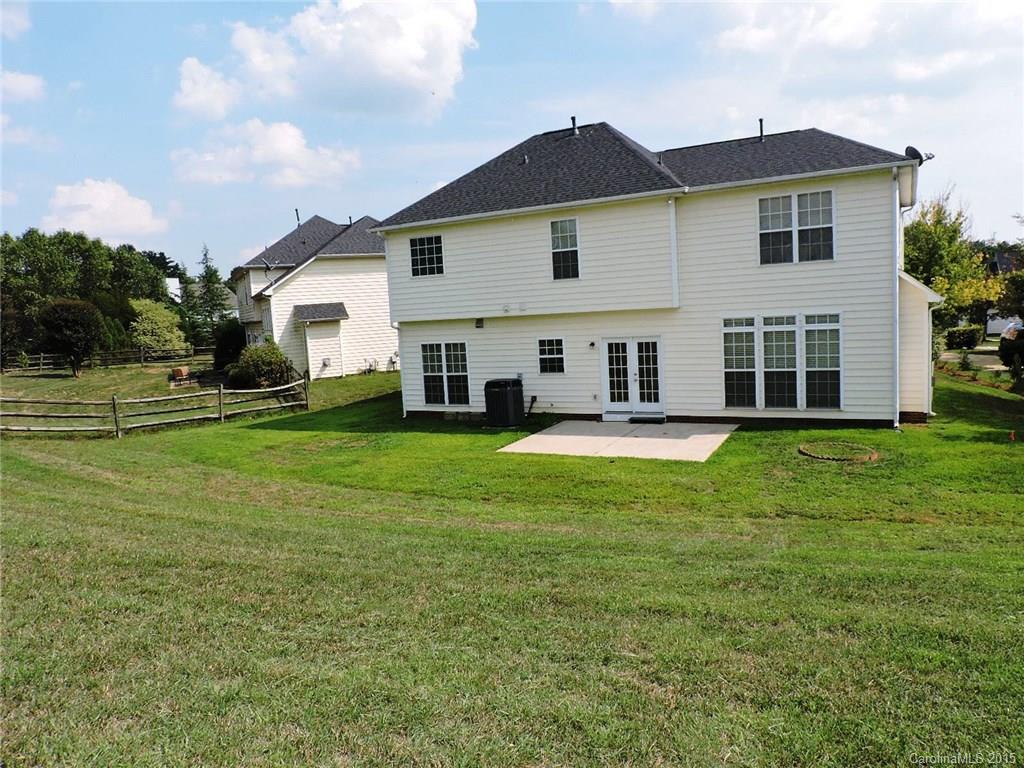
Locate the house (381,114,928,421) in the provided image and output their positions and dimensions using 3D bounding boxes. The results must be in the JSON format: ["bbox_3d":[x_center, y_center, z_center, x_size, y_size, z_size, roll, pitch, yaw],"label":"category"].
[{"bbox_3d":[5.069,-4.011,23.779,15.450,9.250,10.650,0,6,27],"label":"house"}]

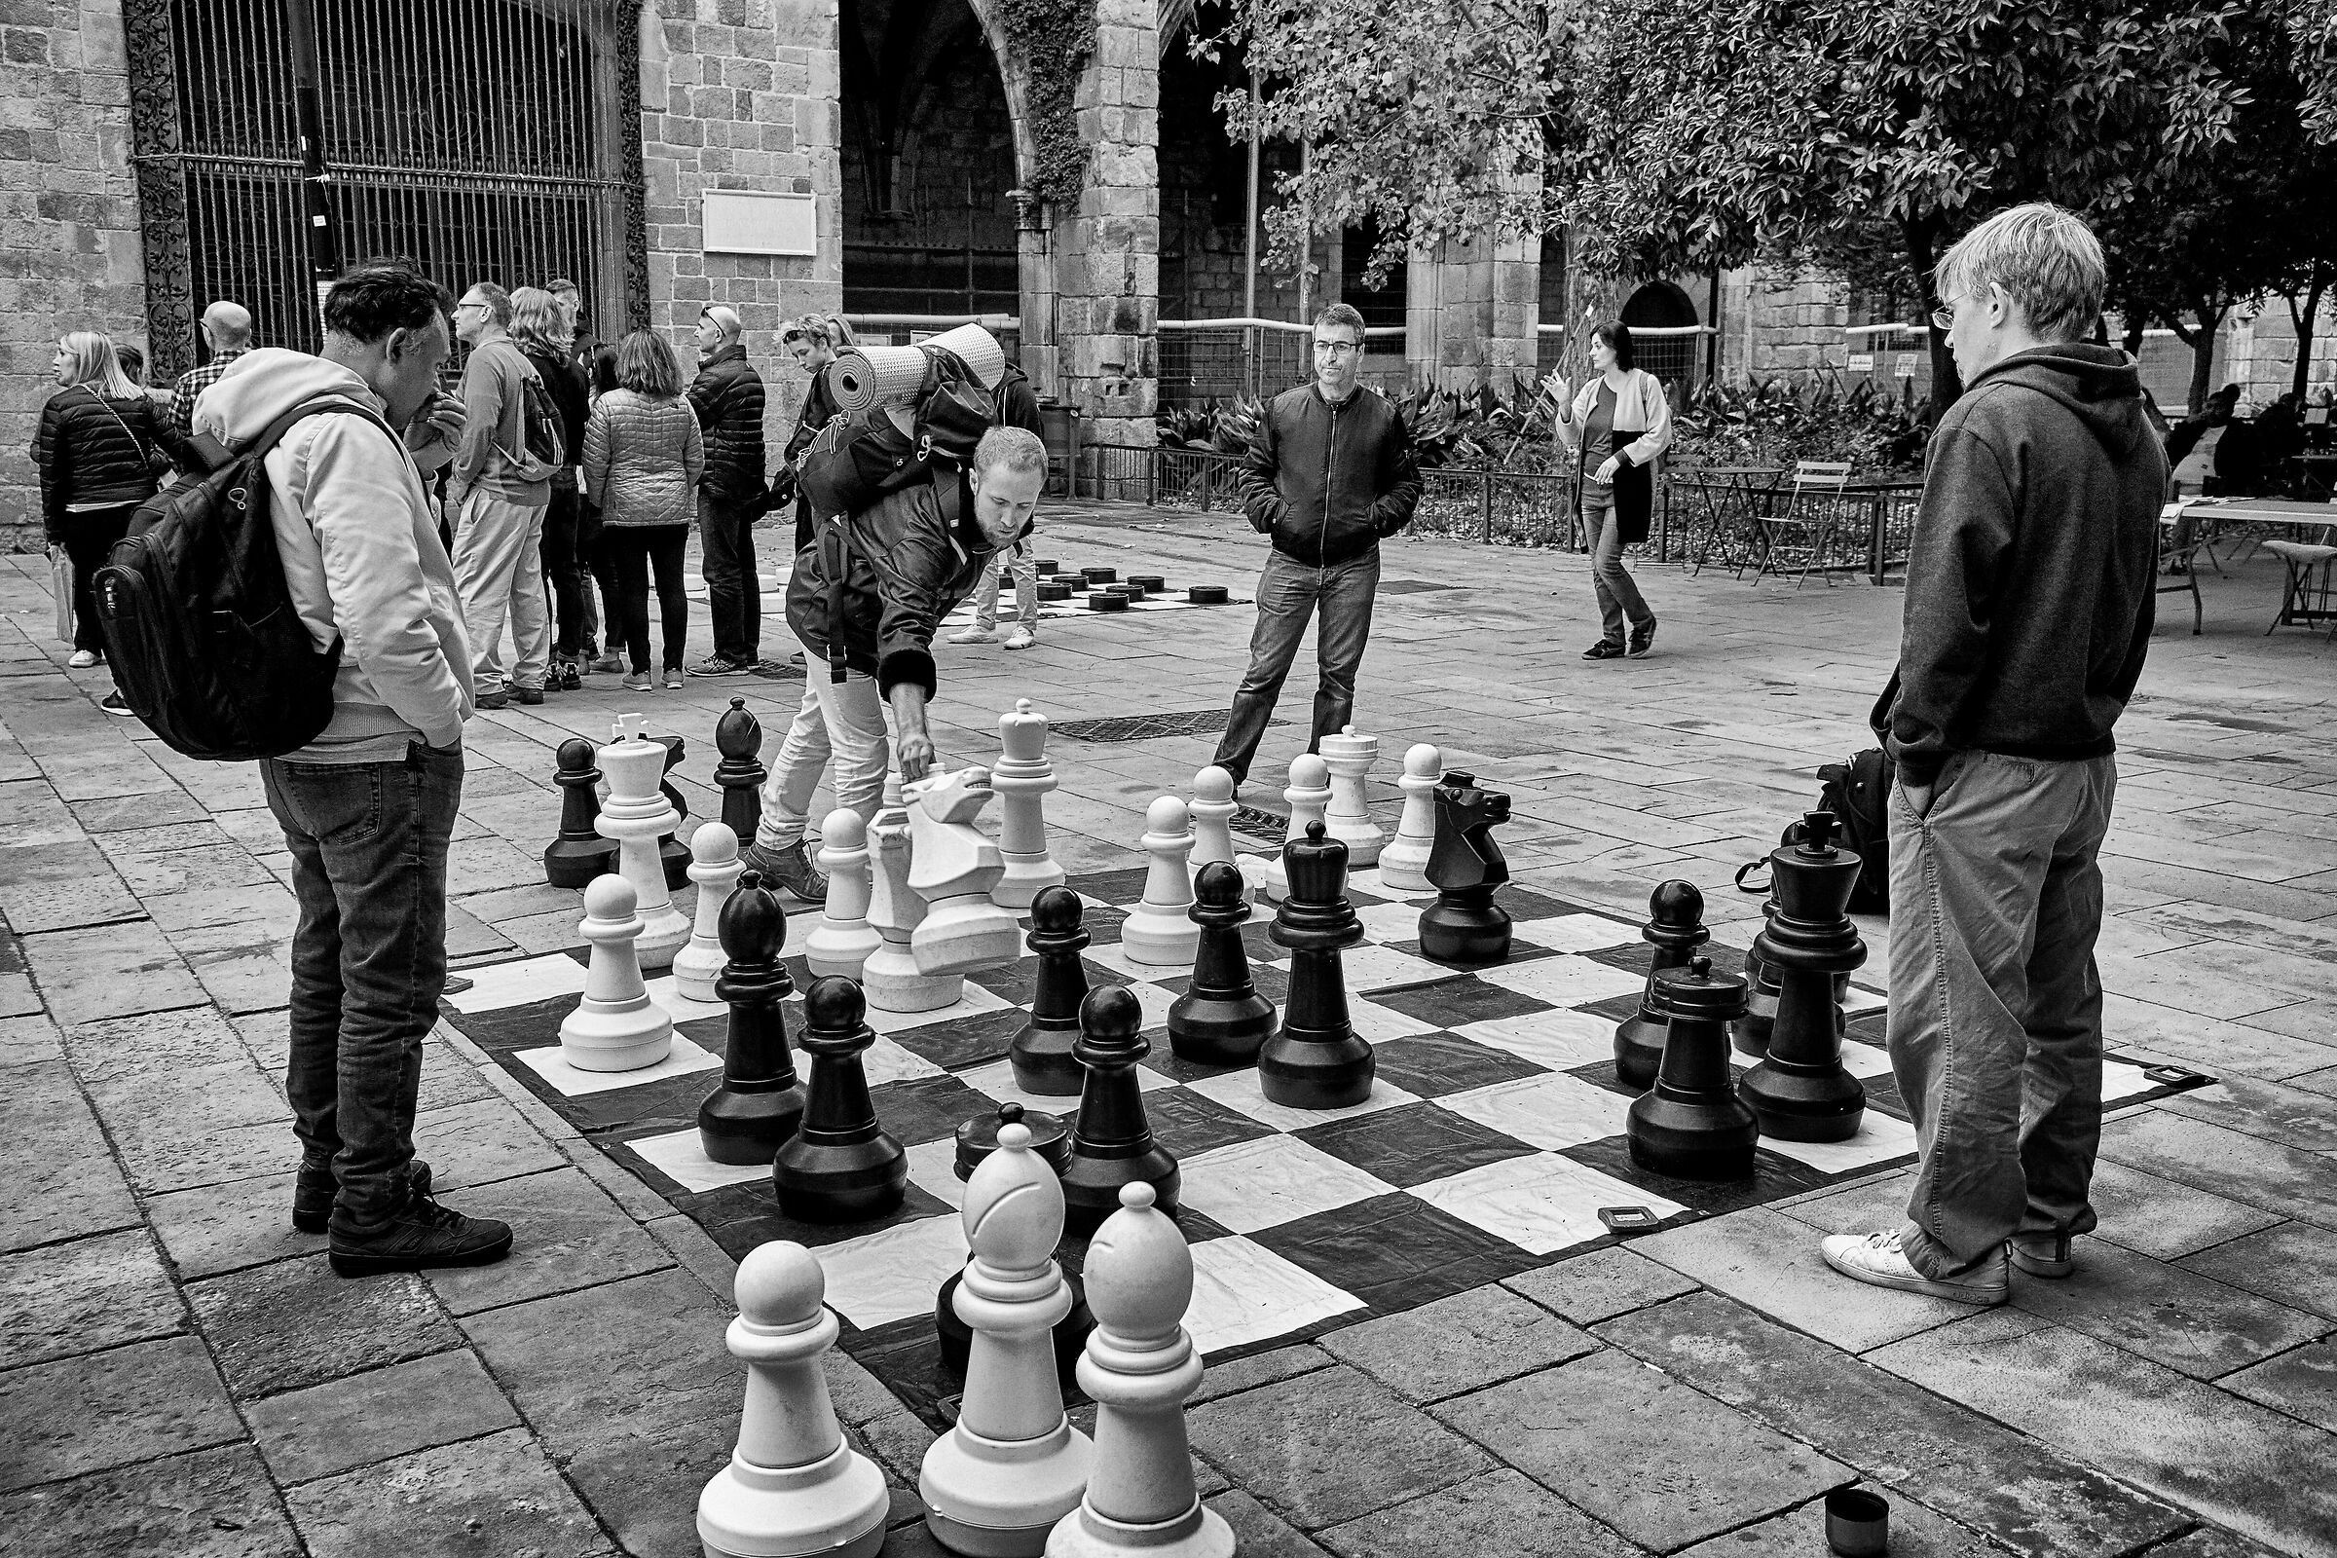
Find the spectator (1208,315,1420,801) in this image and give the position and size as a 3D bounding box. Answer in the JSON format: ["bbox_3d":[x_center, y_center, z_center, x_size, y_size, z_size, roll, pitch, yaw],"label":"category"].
[{"bbox_3d":[0.536,-0.794,7.398,0.700,1.751,0.420,1,11,5],"label":"spectator"}]

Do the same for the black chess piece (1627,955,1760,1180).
[{"bbox_3d":[1.009,0.526,3.954,0.245,0.412,0.245,0,11,0],"label":"black chess piece"}]

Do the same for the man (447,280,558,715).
[{"bbox_3d":[-2.930,-1.239,9.101,0.380,1.810,0.490,5,12,25],"label":"man"}]

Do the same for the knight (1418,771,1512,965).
[{"bbox_3d":[0.773,0.216,5.354,0.237,0.477,0.237,6,13,30],"label":"knight"}]

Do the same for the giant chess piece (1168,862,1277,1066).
[{"bbox_3d":[0.120,0.395,4.581,0.237,0.416,0.237,0,11,0],"label":"giant chess piece"}]

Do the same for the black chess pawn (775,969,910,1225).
[{"bbox_3d":[-0.593,0.558,3.730,0.237,0.416,0.237,0,11,0],"label":"black chess pawn"}]

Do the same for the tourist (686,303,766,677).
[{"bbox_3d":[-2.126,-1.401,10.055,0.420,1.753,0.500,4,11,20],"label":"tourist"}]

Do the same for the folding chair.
[{"bbox_3d":[4.269,-1.722,13.941,0.430,0.820,0.470,9,14,39],"label":"folding chair"}]

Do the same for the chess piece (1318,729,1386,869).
[{"bbox_3d":[0.569,0.047,6.499,0.243,0.415,0.243,0,11,0],"label":"chess piece"}]

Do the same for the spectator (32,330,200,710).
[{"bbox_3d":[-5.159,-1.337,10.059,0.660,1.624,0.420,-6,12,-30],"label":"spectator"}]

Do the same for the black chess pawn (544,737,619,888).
[{"bbox_3d":[-1.802,0.092,6.364,0.242,0.432,0.242,0,10,0],"label":"black chess pawn"}]

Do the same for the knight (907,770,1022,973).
[{"bbox_3d":[-0.501,0.207,4.850,0.250,0.480,0.243,-7,3,24],"label":"knight"}]

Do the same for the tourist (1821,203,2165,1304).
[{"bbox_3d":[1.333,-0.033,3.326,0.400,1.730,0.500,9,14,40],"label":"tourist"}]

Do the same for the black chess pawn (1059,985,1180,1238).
[{"bbox_3d":[-0.101,0.572,3.716,0.242,0.432,0.242,0,10,0],"label":"black chess pawn"}]

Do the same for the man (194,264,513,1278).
[{"bbox_3d":[-1.370,-0.014,3.535,0.430,1.660,0.490,-8,13,-37],"label":"man"}]

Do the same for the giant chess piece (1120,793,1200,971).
[{"bbox_3d":[-0.002,0.251,5.335,0.237,0.416,0.237,0,11,0],"label":"giant chess piece"}]

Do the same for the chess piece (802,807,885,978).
[{"bbox_3d":[-0.823,0.278,5.334,0.242,0.432,0.242,0,10,0],"label":"chess piece"}]

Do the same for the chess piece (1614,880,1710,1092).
[{"bbox_3d":[1.089,0.428,4.481,0.242,0.432,0.242,0,10,0],"label":"chess piece"}]

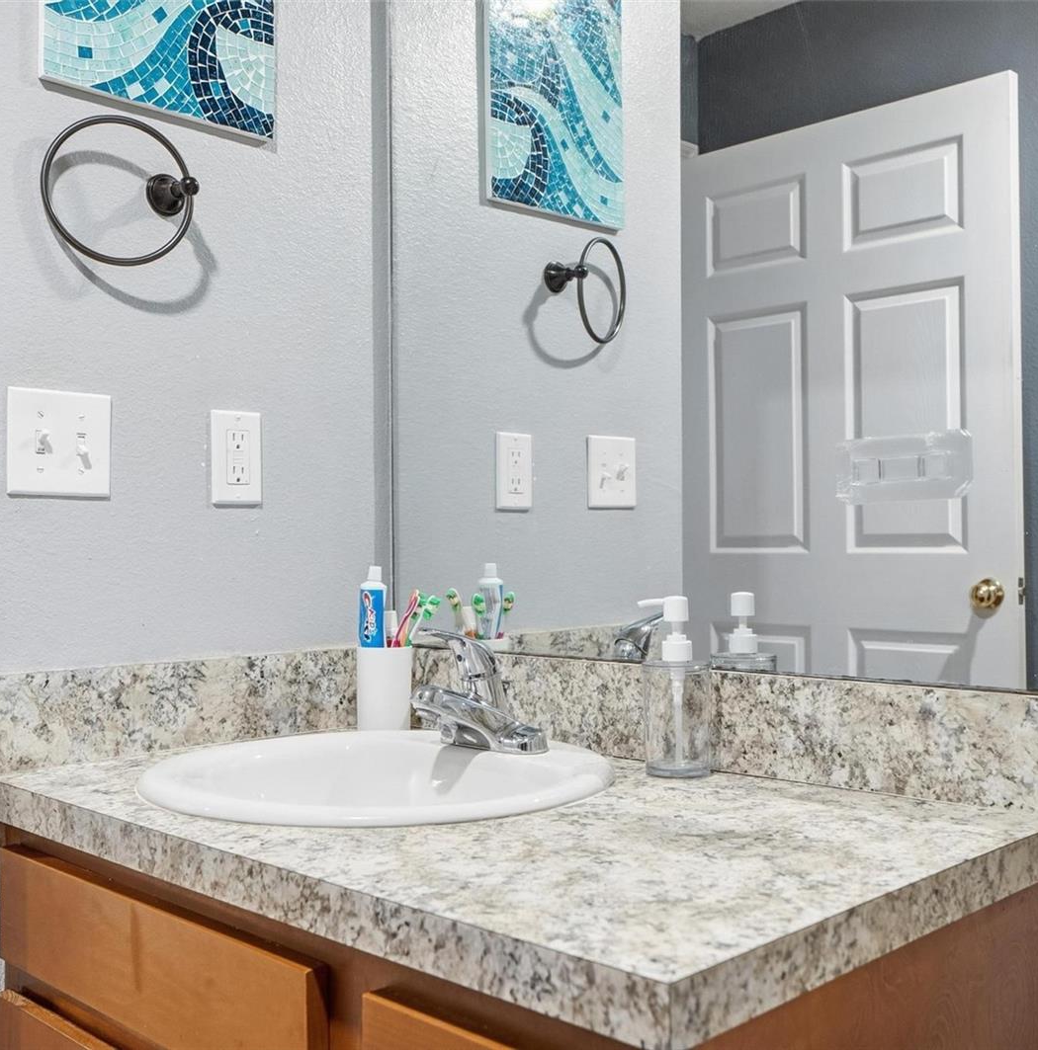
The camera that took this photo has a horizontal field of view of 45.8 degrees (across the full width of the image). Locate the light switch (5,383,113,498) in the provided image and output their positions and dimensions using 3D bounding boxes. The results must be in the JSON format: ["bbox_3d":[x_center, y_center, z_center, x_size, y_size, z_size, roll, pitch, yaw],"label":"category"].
[{"bbox_3d":[-0.496,-0.089,1.333,0.018,0.116,0.116,-2,-2,45],"label":"light switch"}]

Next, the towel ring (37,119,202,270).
[{"bbox_3d":[-0.440,-0.370,1.365,0.065,0.166,0.167,-2,-2,45],"label":"towel ring"}]

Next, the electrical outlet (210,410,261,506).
[{"bbox_3d":[-0.343,-0.081,1.495,0.009,0.115,0.071,-2,-2,45],"label":"electrical outlet"}]

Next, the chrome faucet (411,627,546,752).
[{"bbox_3d":[-0.059,0.179,1.335,0.152,0.134,0.154,-2,-2,45],"label":"chrome faucet"}]

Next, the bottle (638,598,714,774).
[{"bbox_3d":[0.160,0.164,1.254,0.074,0.180,0.069,0,-1,-11],"label":"bottle"}]

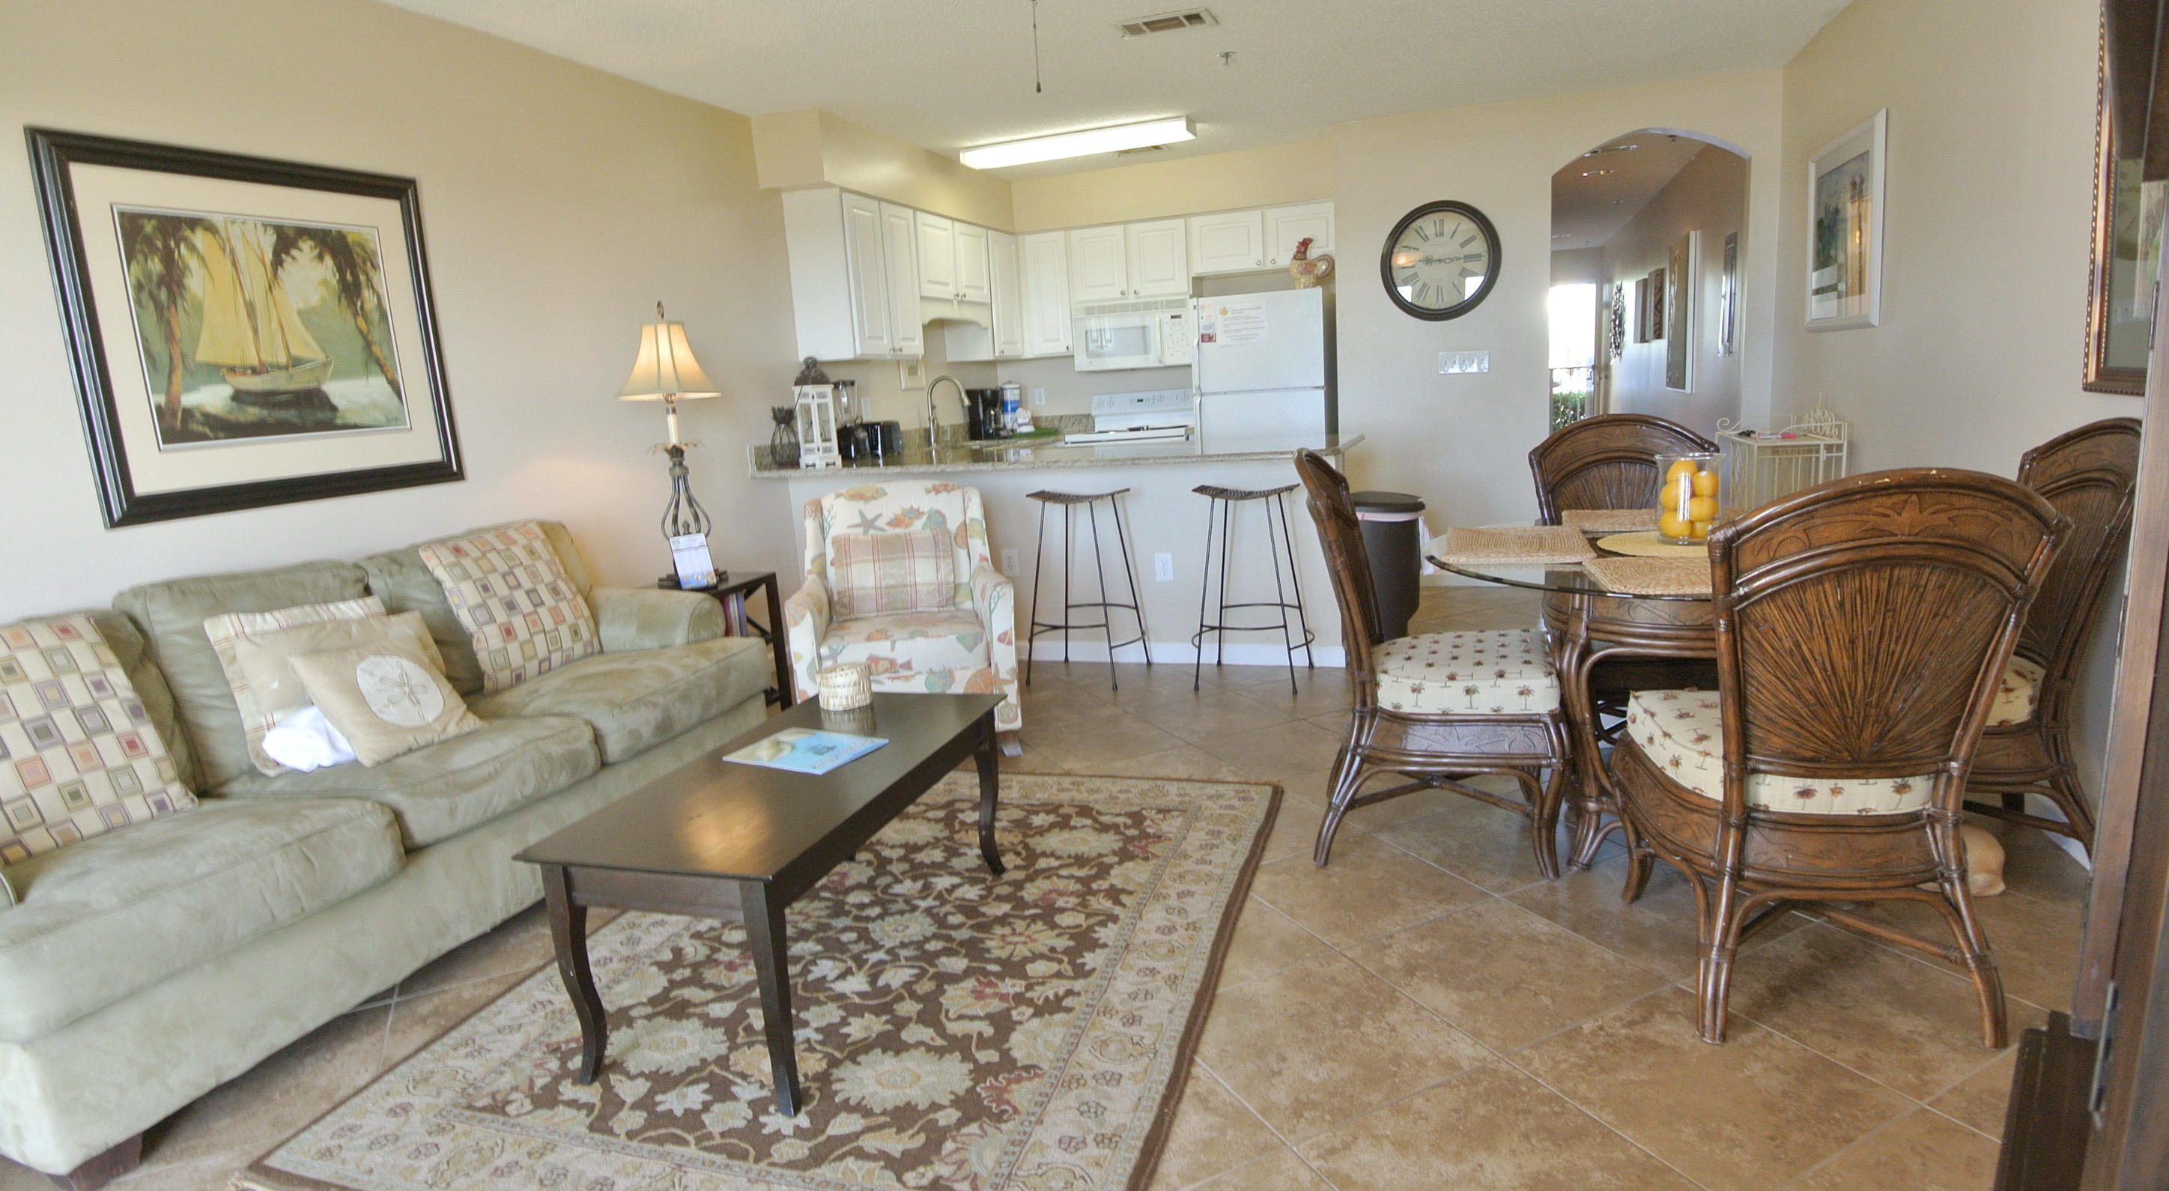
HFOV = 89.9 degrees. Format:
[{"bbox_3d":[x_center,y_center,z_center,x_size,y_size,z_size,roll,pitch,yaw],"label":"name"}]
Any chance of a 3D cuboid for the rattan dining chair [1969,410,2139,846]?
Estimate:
[{"bbox_3d":[1.959,0.114,2.494,0.610,1.015,0.530,0,12,19],"label":"rattan dining chair"}]

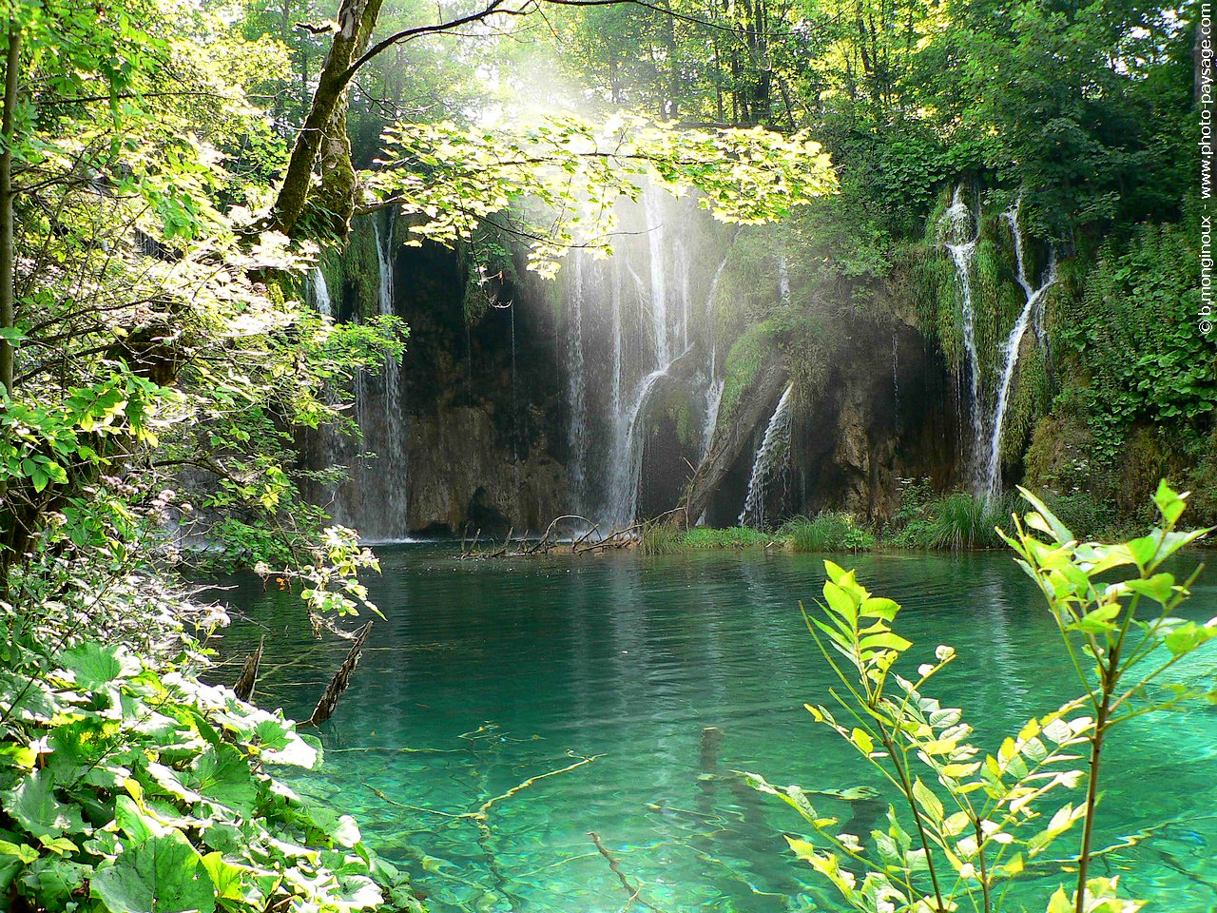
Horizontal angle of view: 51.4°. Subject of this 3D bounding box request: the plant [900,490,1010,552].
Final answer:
[{"bbox_3d":[5.476,1.014,20.000,1.750,0.920,1.200,0,2,6],"label":"plant"}]

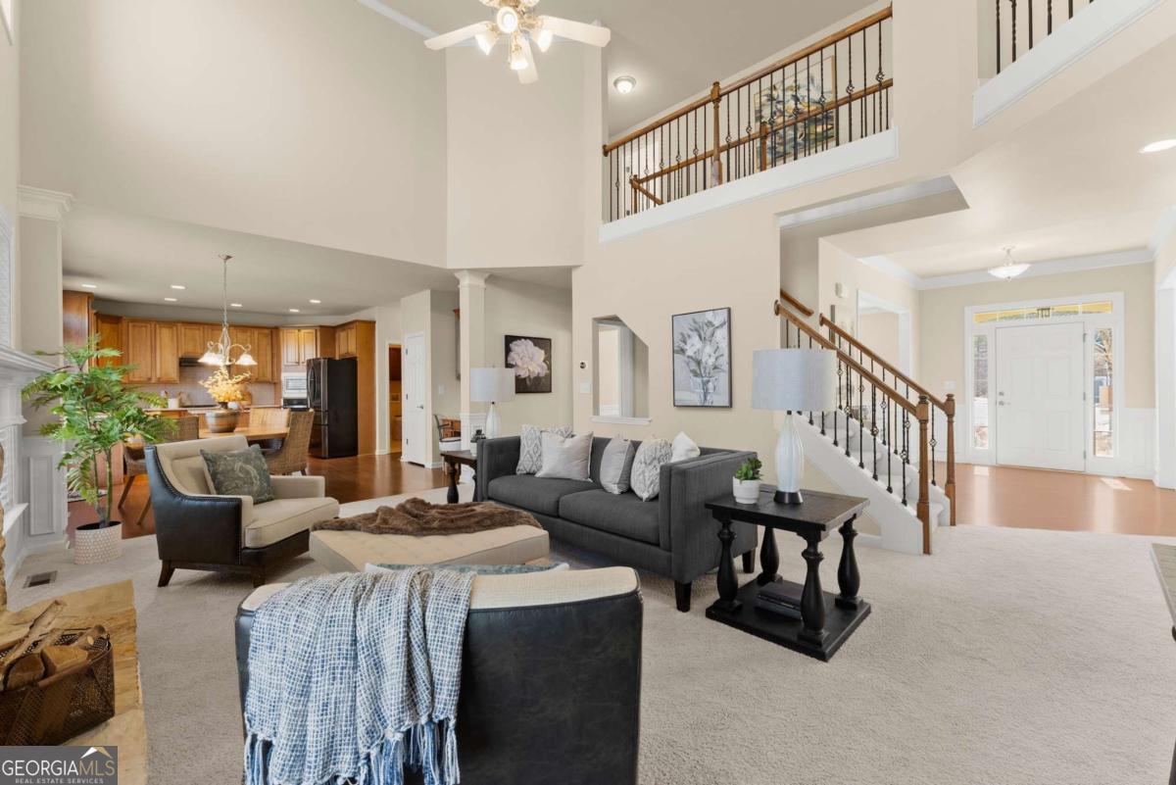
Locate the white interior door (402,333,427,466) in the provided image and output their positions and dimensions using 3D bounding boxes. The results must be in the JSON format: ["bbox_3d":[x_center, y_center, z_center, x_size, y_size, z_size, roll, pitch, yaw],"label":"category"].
[{"bbox_3d":[-2.709,0.124,7.220,0.060,2.030,0.720,-1,0,-44],"label":"white interior door"}]

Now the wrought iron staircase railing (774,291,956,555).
[{"bbox_3d":[2.305,0.125,3.865,1.180,2.000,1.080,0,0,44],"label":"wrought iron staircase railing"}]

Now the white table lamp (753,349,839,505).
[{"bbox_3d":[1.039,0.168,2.342,0.400,0.775,0.400,0,0,44],"label":"white table lamp"}]

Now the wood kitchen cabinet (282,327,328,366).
[{"bbox_3d":[-5.636,-0.918,9.120,0.760,0.740,0.500,0,0,-1],"label":"wood kitchen cabinet"}]

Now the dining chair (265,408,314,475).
[{"bbox_3d":[-3.382,0.691,4.951,0.500,0.950,0.620,0,0,44],"label":"dining chair"}]

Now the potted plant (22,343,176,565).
[{"bbox_3d":[-3.396,0.402,3.219,0.780,1.540,0.760,-1,0,-45],"label":"potted plant"}]

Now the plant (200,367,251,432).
[{"bbox_3d":[-3.750,0.073,4.750,0.400,0.676,0.420,-1,0,-44],"label":"plant"}]

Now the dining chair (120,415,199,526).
[{"bbox_3d":[-4.055,0.698,4.322,0.640,0.950,0.480,0,0,30],"label":"dining chair"}]

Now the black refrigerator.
[{"bbox_3d":[-4.618,0.279,8.500,0.850,1.745,0.910,-1,0,-44],"label":"black refrigerator"}]

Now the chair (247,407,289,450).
[{"bbox_3d":[-4.345,0.695,6.102,0.500,0.950,0.620,0,0,-13],"label":"chair"}]

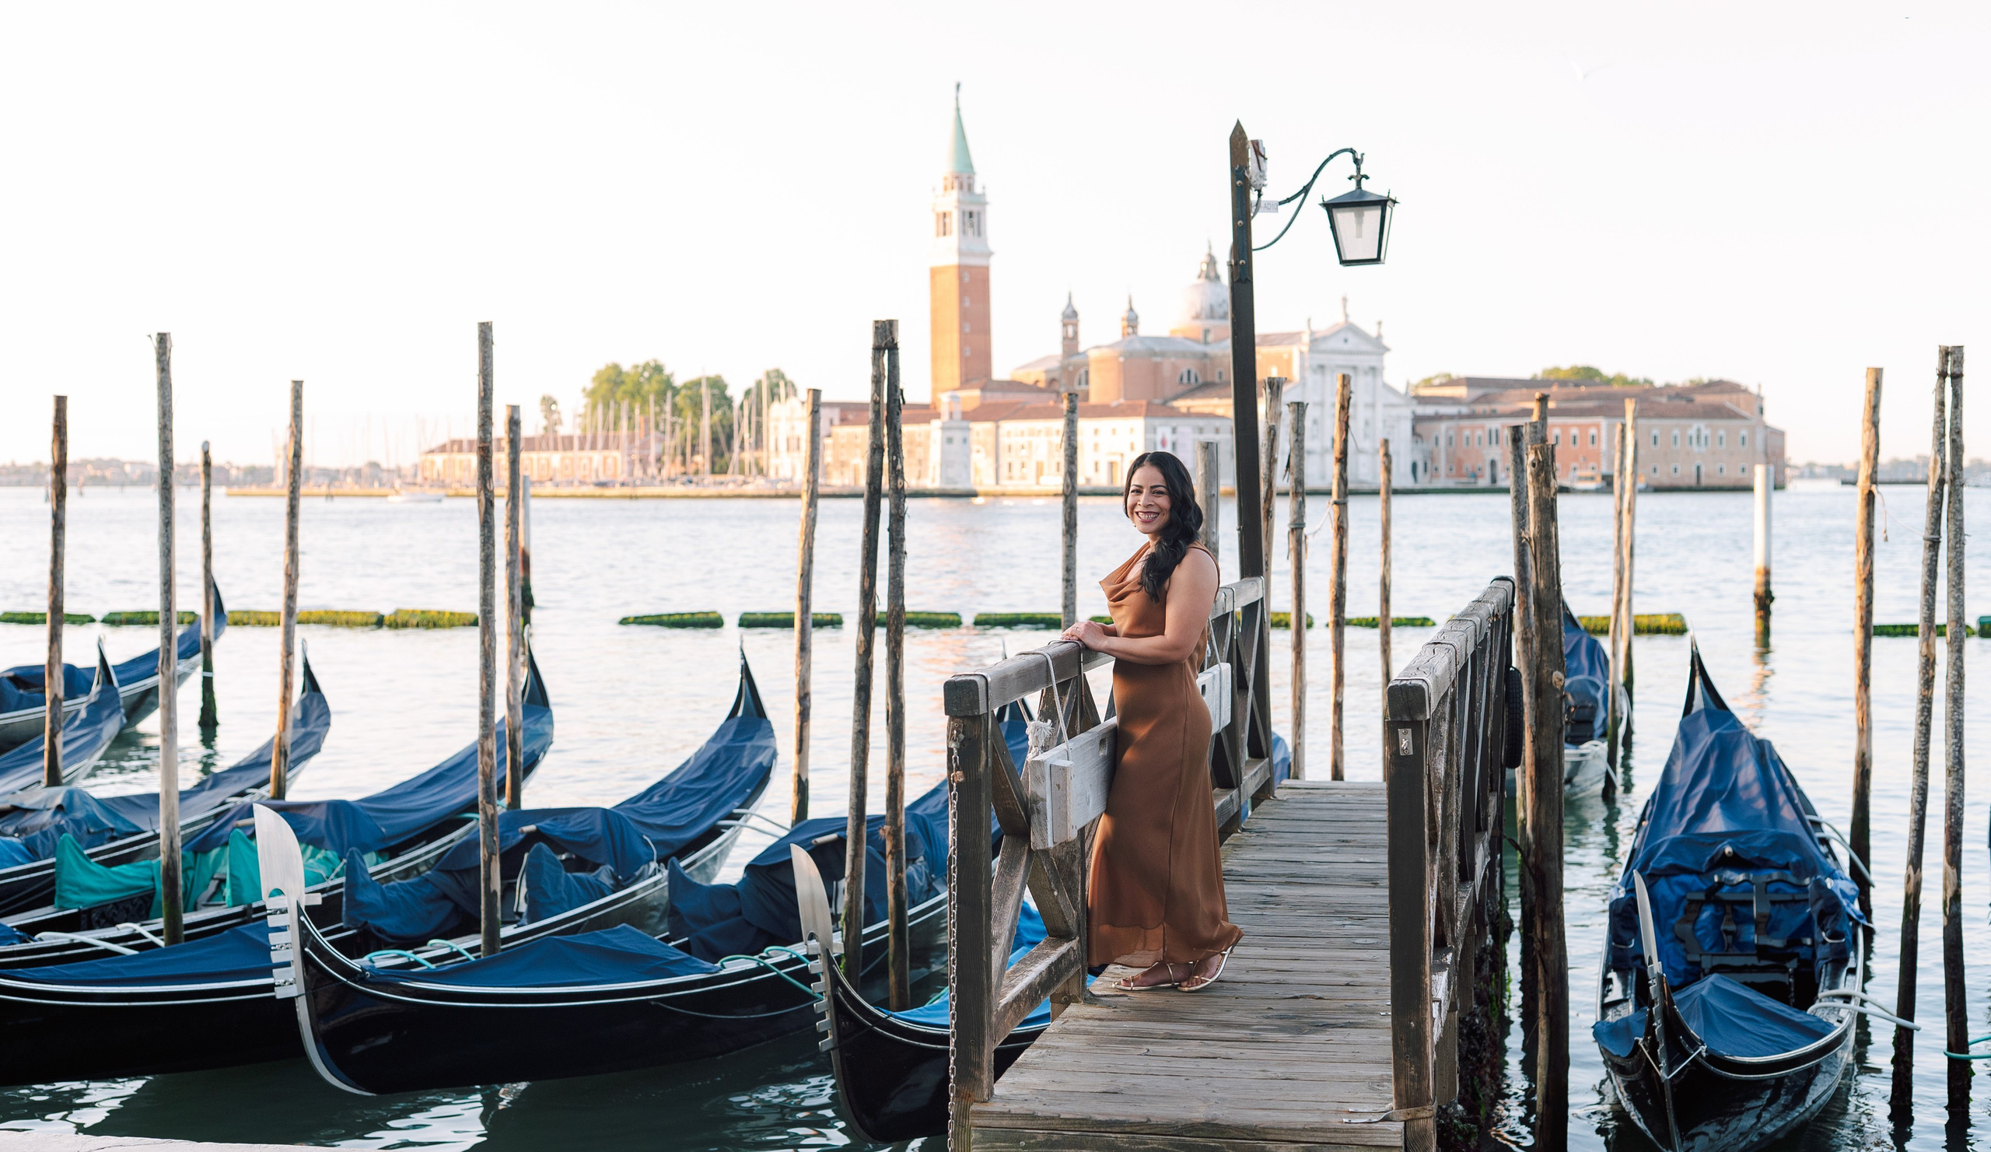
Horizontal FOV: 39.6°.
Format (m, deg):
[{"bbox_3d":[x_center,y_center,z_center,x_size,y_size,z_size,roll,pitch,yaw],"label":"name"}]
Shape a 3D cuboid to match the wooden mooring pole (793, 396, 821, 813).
[{"bbox_3d":[-1.326,0.515,19.345,0.100,3.627,0.100,2,2,0],"label":"wooden mooring pole"}]

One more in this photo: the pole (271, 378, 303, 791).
[{"bbox_3d":[-5.119,0.467,19.944,0.093,3.726,0.093,3,2,0],"label":"pole"}]

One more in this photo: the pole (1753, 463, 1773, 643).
[{"bbox_3d":[12.539,-0.367,45.164,0.310,2.898,0.310,0,2,12],"label":"pole"}]

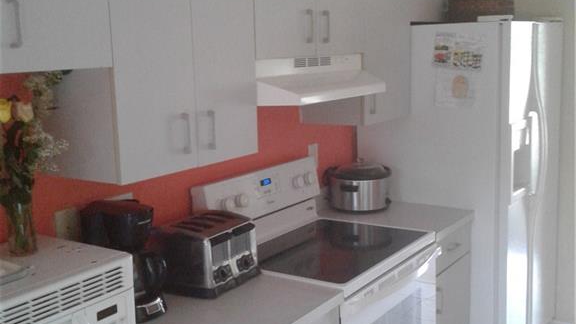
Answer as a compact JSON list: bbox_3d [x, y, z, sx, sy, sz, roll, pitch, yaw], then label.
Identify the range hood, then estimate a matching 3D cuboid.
[{"bbox_3d":[0.032,-0.316,2.720,0.430,0.152,0.752,5,11,32],"label":"range hood"}]

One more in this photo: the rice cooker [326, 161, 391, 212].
[{"bbox_3d":[0.339,0.107,3.386,0.285,0.220,0.260,2,10,18],"label":"rice cooker"}]

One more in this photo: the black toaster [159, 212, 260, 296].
[{"bbox_3d":[-0.275,0.296,2.414,0.265,0.195,0.275,4,11,27],"label":"black toaster"}]

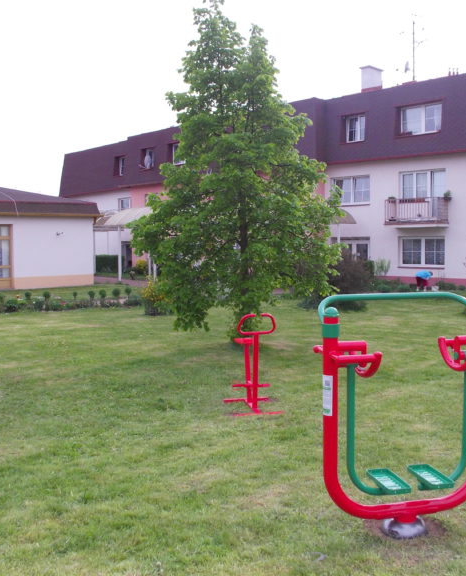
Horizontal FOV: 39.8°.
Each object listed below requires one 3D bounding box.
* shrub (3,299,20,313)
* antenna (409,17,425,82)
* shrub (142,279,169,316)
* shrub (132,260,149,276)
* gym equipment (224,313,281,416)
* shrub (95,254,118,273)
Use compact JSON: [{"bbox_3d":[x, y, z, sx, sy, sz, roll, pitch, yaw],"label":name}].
[{"bbox_3d":[-6.282,0.486,18.323,0.420,0.390,0.420,-1,4,0],"label":"shrub"},{"bbox_3d":[8.603,-11.121,30.000,0.750,3.100,0.750,1,4,27],"label":"antenna"},{"bbox_3d":[-1.981,0.225,16.578,0.850,0.940,0.800,-1,4,-7],"label":"shrub"},{"bbox_3d":[-5.585,-1.172,38.808,1.070,0.970,1.000,-1,4,0],"label":"shrub"},{"bbox_3d":[0.212,0.807,7.312,0.550,1.090,0.740,-1,4,-11],"label":"gym equipment"},{"bbox_3d":[-7.930,-1.544,40.581,1.600,1.140,1.100,-1,4,-11],"label":"shrub"}]

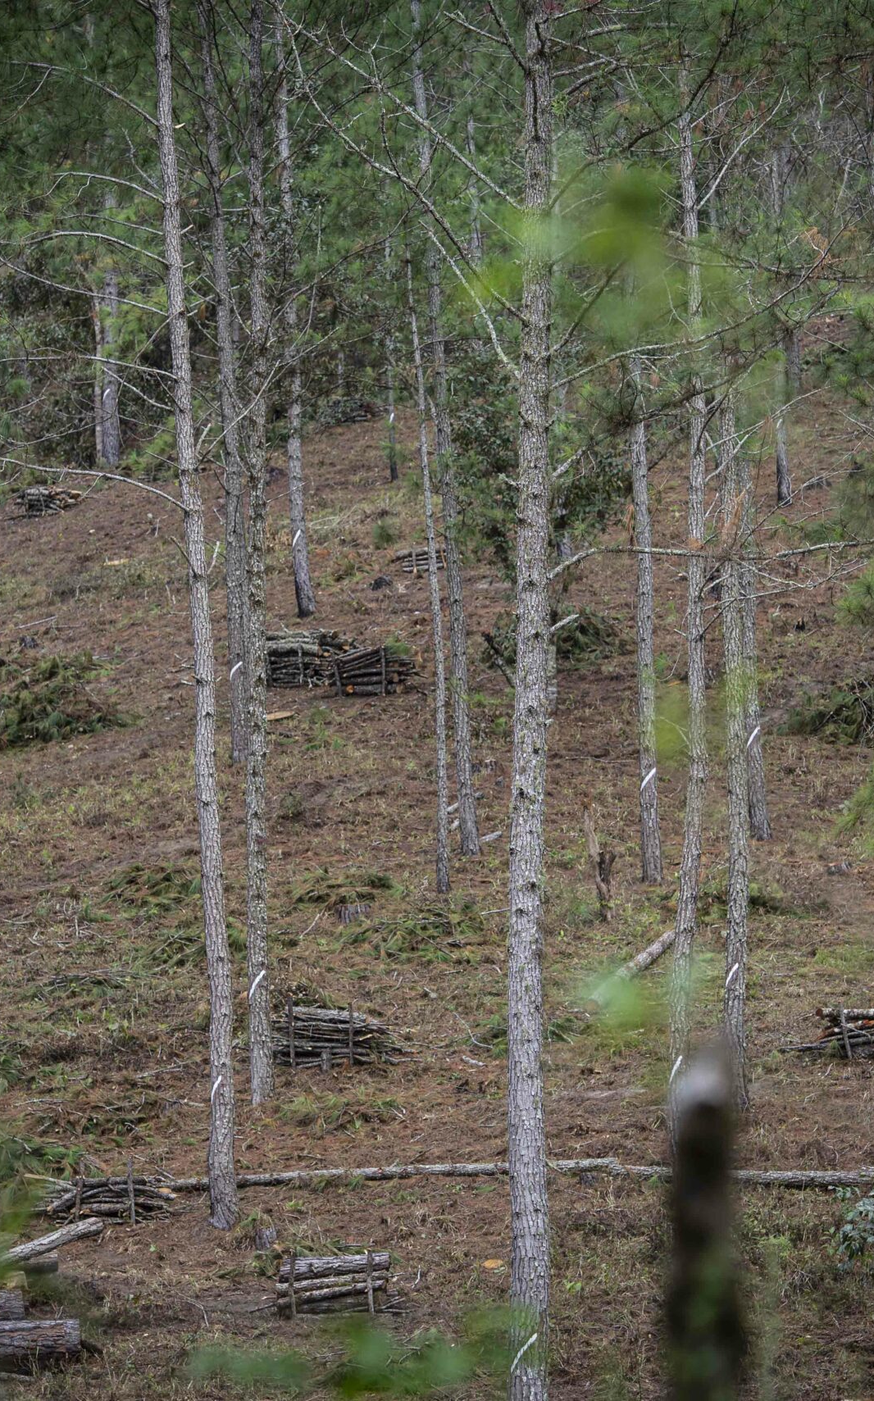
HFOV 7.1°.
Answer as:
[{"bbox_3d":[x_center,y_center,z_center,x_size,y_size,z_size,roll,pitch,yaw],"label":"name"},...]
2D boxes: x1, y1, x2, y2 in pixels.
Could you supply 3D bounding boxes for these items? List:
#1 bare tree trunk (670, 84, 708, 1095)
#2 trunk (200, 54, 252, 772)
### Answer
[{"bbox_3d":[2.328,-0.648,66.000,0.270,10.600,0.200,1,-3,0],"label":"bare tree trunk"},{"bbox_3d":[-2.986,-4.078,98.000,0.290,10.040,0.260,-3,-3,0],"label":"trunk"}]

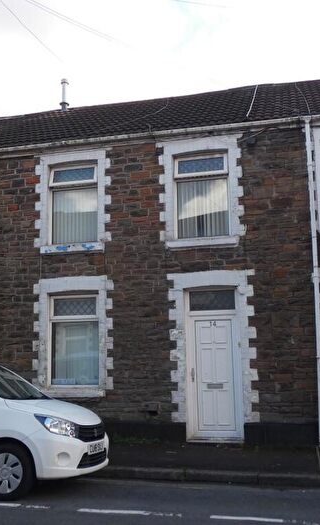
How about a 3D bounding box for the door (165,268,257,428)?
[{"bbox_3d":[0.892,1.519,9.378,1.449,2.732,0.180,-3,-9,12],"label":"door"}]

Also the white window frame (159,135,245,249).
[{"bbox_3d":[0.725,-1.200,9.814,1.490,1.935,0.200,-3,-9,12],"label":"white window frame"}]

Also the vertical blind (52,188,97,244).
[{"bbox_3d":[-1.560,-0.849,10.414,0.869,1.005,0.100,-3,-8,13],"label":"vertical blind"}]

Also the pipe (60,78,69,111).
[{"bbox_3d":[-2.330,-4.089,13.816,0.203,0.829,0.203,-1,-9,0],"label":"pipe"}]

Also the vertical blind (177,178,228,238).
[{"bbox_3d":[0.753,-0.961,9.917,0.931,1.053,0.080,-3,-9,12],"label":"vertical blind"}]

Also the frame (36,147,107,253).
[{"bbox_3d":[-1.573,-1.081,10.293,1.467,1.816,0.200,-3,-8,13],"label":"frame"}]

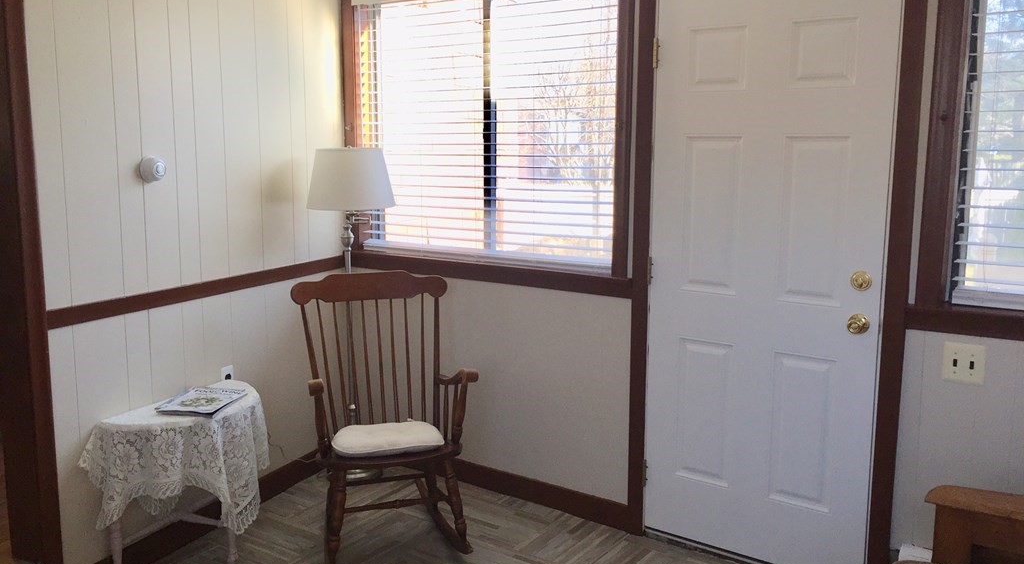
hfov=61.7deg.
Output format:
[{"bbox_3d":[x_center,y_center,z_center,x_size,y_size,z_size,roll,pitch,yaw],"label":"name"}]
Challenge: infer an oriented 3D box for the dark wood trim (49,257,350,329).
[{"bbox_3d":[-1.129,0.014,3.404,0.020,0.063,1.590,4,9,24],"label":"dark wood trim"}]

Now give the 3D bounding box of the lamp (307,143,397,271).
[{"bbox_3d":[-0.719,0.152,3.851,0.395,1.500,0.395,6,10,34],"label":"lamp"}]

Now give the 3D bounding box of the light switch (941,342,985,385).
[{"bbox_3d":[1.381,0.251,2.621,0.113,0.116,0.014,6,10,34],"label":"light switch"}]

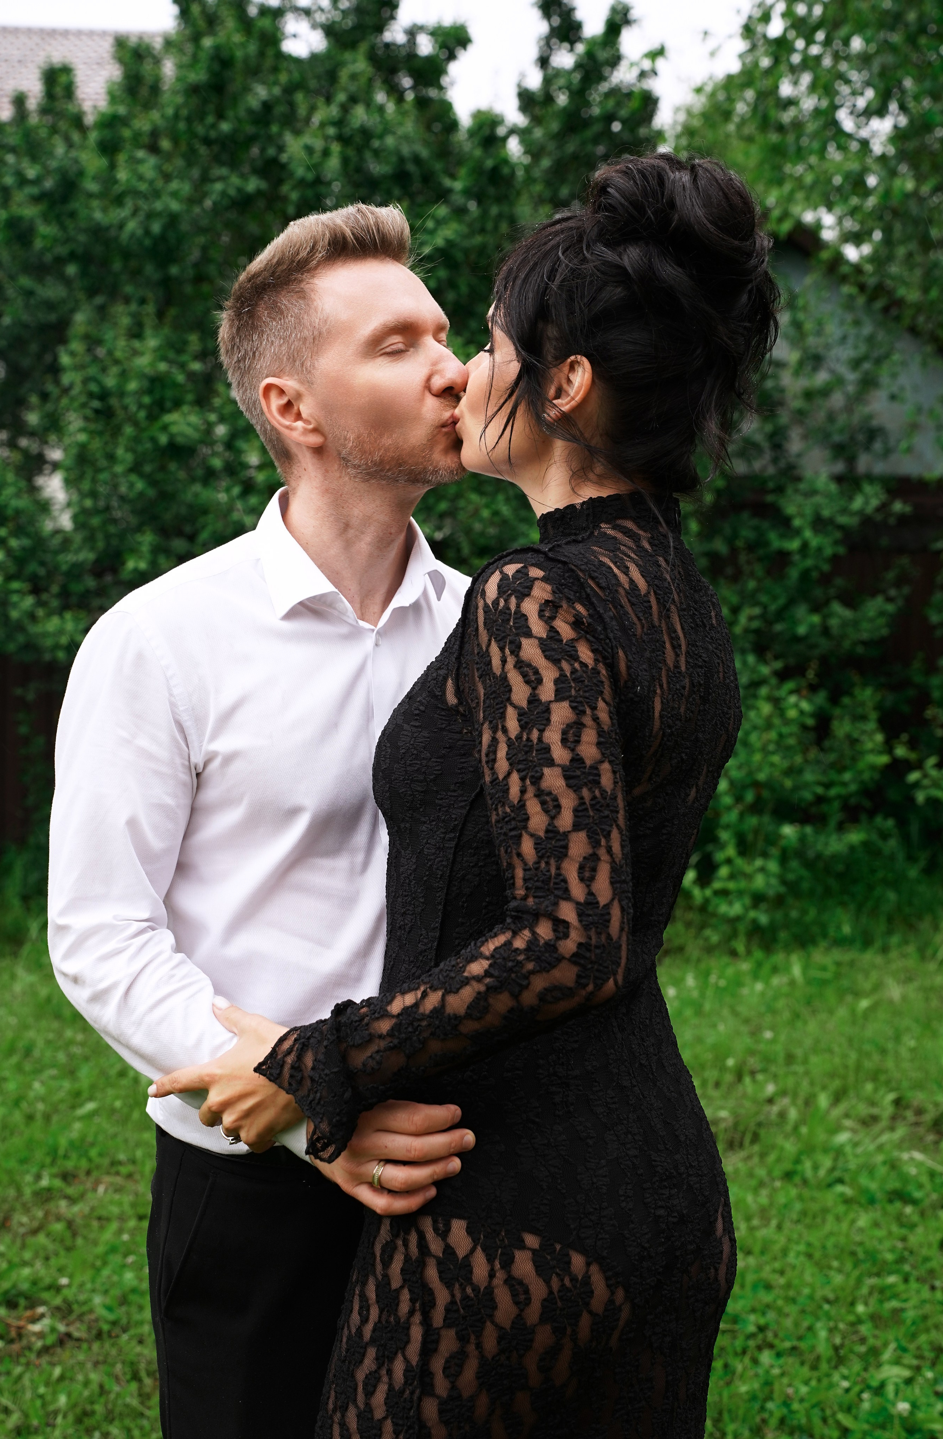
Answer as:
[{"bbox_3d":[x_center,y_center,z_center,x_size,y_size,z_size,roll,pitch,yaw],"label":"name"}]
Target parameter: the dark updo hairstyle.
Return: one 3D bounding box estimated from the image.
[{"bbox_3d":[0.142,-0.344,1.880,0.250,0.290,0.205,9,8,25],"label":"dark updo hairstyle"}]

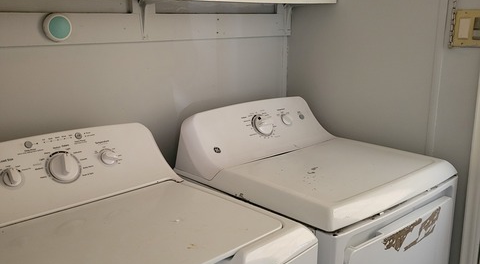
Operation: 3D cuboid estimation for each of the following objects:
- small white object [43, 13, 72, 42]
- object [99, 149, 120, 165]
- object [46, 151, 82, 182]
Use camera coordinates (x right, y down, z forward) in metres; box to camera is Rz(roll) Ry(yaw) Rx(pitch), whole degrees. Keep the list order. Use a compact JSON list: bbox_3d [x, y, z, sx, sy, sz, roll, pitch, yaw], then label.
[{"bbox_3d":[-0.506,-0.292,1.349,0.080,0.080,0.027,-12,18,-42],"label":"small white object"},{"bbox_3d":[-0.361,0.066,1.335,0.050,0.050,0.028,-13,-17,-43],"label":"object"},{"bbox_3d":[-0.454,0.088,1.250,0.080,0.080,0.030,-13,-17,-43],"label":"object"}]

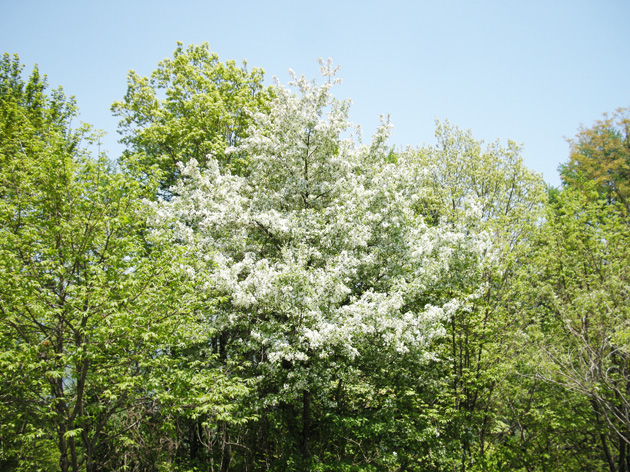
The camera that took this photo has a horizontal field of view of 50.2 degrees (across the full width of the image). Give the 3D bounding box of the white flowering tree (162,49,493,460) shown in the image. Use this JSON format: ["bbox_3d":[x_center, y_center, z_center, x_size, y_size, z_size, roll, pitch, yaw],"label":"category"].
[{"bbox_3d":[0.186,0.330,13.212,6.670,8.160,6.000,0,-12,0],"label":"white flowering tree"}]

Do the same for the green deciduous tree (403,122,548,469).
[{"bbox_3d":[3.506,1.021,14.702,3.190,7.410,3.300,0,-12,0],"label":"green deciduous tree"}]

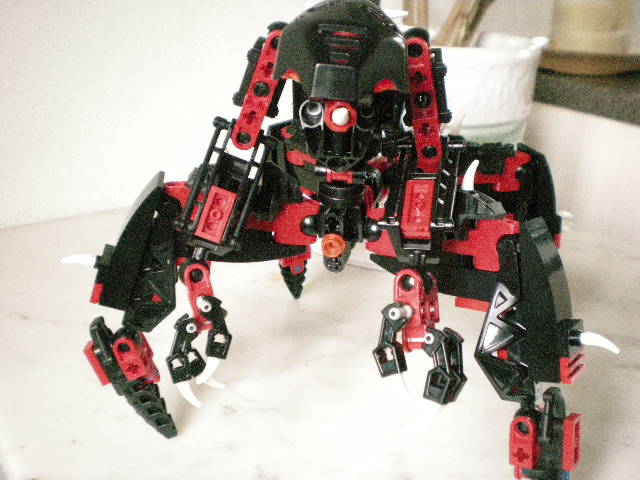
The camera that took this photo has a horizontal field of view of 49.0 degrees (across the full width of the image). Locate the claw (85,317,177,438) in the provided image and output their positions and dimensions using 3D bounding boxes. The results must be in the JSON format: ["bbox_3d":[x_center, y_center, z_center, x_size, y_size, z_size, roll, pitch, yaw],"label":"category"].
[{"bbox_3d":[-0.065,0.048,0.243,0.021,0.044,0.021,-29,13,8],"label":"claw"}]

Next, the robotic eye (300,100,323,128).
[{"bbox_3d":[-0.003,-0.036,0.203,0.007,0.008,0.007,2,19,5],"label":"robotic eye"}]

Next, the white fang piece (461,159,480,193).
[{"bbox_3d":[0.049,-0.021,0.228,0.005,0.012,0.004,14,17,7],"label":"white fang piece"}]

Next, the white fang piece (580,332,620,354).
[{"bbox_3d":[0.080,0.029,0.200,0.013,0.006,0.004,18,23,12],"label":"white fang piece"}]

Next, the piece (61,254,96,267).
[{"bbox_3d":[-0.085,0.007,0.246,0.013,0.005,0.004,-6,17,15],"label":"piece"}]

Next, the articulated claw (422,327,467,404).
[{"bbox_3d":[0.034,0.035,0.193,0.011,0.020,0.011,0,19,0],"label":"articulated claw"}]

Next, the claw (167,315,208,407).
[{"bbox_3d":[-0.039,0.035,0.207,0.011,0.026,0.011,-3,16,1],"label":"claw"}]

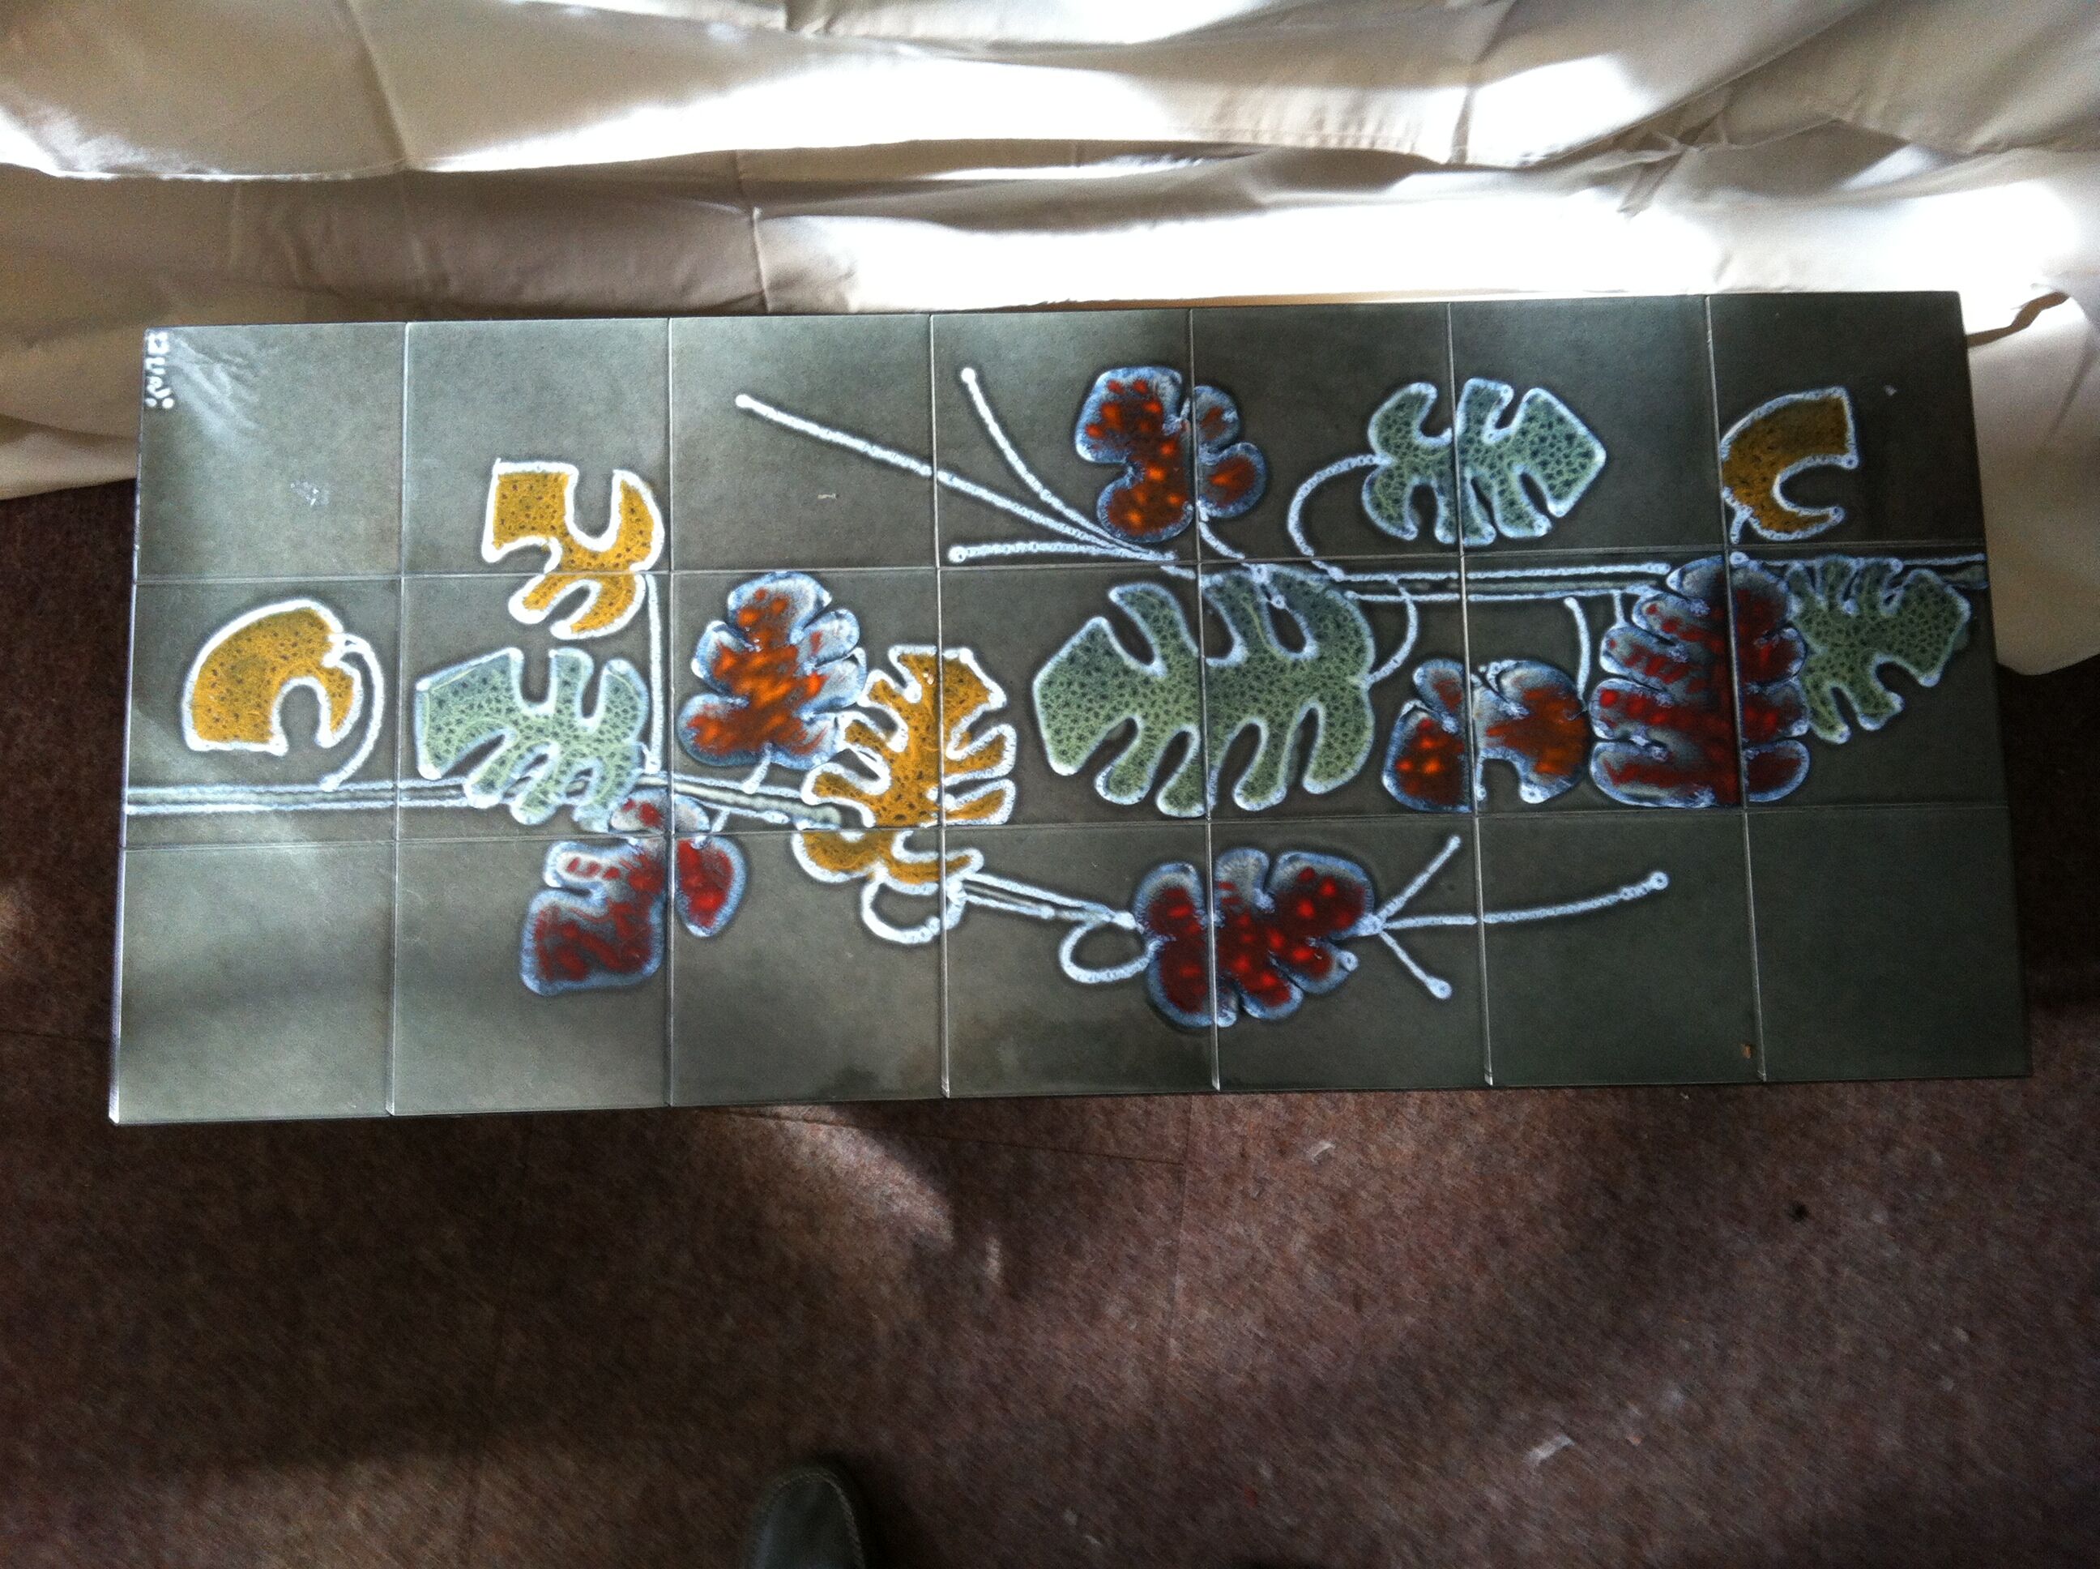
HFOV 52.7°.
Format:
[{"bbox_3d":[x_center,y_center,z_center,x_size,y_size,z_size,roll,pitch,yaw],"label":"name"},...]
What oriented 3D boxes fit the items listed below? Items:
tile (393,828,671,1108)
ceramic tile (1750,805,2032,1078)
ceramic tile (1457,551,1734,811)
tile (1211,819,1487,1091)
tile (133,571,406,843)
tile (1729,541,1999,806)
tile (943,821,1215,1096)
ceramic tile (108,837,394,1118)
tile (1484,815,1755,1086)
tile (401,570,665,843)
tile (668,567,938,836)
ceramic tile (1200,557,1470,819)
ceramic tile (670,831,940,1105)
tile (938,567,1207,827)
[{"bbox_3d":[-0.284,0.104,1.169,0.150,0.010,0.150,-1,81,-1],"label":"tile"},{"bbox_3d":[0.466,0.088,1.183,0.150,0.010,0.150,-1,81,-1],"label":"ceramic tile"},{"bbox_3d":[0.312,-0.057,1.203,0.150,0.010,0.150,-1,81,-1],"label":"ceramic tile"},{"bbox_3d":[0.166,0.094,1.178,0.150,0.010,0.150,-1,82,-1],"label":"tile"},{"bbox_3d":[-0.438,-0.040,1.189,0.150,0.010,0.150,-1,82,-1],"label":"tile"},{"bbox_3d":[0.462,-0.061,1.205,0.150,0.010,0.150,-1,82,-1],"label":"tile"},{"bbox_3d":[0.016,0.098,1.175,0.150,0.010,0.150,-1,82,-1],"label":"tile"},{"bbox_3d":[-0.434,0.108,1.168,0.150,0.010,0.150,-1,82,-1],"label":"ceramic tile"},{"bbox_3d":[0.316,0.091,1.180,0.150,0.010,0.150,-1,82,-1],"label":"tile"},{"bbox_3d":[-0.288,-0.044,1.192,0.150,0.010,0.150,-1,82,-1],"label":"tile"},{"bbox_3d":[-0.138,-0.047,1.194,0.150,0.010,0.150,-1,81,-1],"label":"tile"},{"bbox_3d":[0.162,-0.054,1.200,0.150,0.010,0.150,-1,81,-1],"label":"ceramic tile"},{"bbox_3d":[-0.134,0.101,1.172,0.150,0.010,0.150,-1,81,-1],"label":"ceramic tile"},{"bbox_3d":[0.012,-0.051,1.197,0.150,0.010,0.150,-1,82,-1],"label":"tile"}]

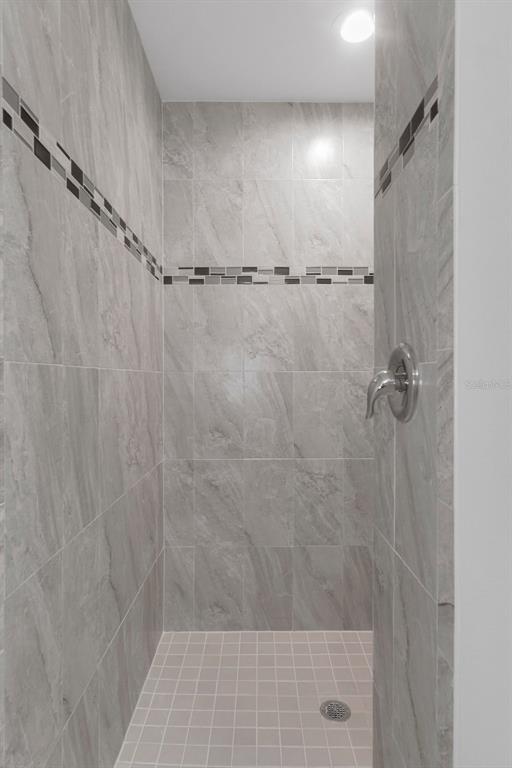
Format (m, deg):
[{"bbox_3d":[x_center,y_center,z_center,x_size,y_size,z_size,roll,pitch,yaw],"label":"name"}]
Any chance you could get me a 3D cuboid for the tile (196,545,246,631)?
[{"bbox_3d":[-0.175,0.971,1.925,0.232,0.404,0.010,0,1,0],"label":"tile"}]

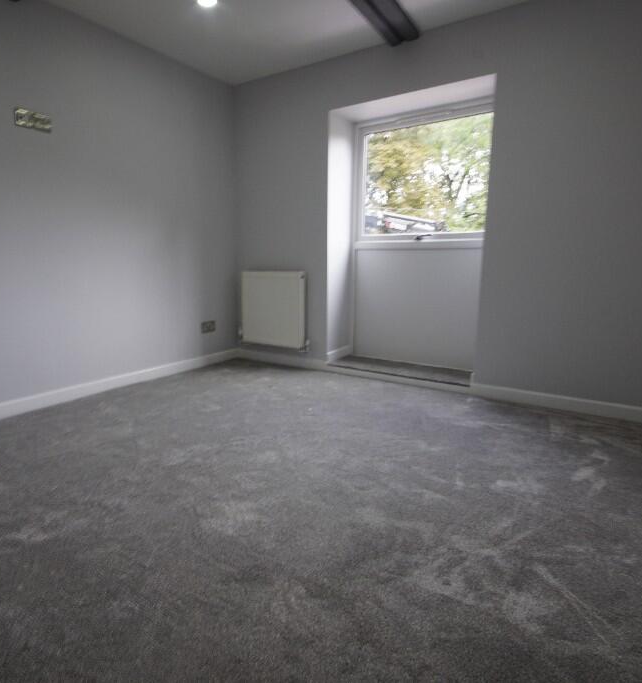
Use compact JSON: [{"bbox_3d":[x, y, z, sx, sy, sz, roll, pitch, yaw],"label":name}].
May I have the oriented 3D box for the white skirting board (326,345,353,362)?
[{"bbox_3d":[0.153,0.106,3.500,0.018,0.088,0.355,7,13,33],"label":"white skirting board"}]

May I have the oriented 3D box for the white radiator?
[{"bbox_3d":[-0.409,-0.271,3.555,0.634,0.605,0.101,7,13,34],"label":"white radiator"}]

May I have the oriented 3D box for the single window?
[{"bbox_3d":[0.740,-1.191,3.156,1.016,0.889,0.070,7,13,34],"label":"single window"}]

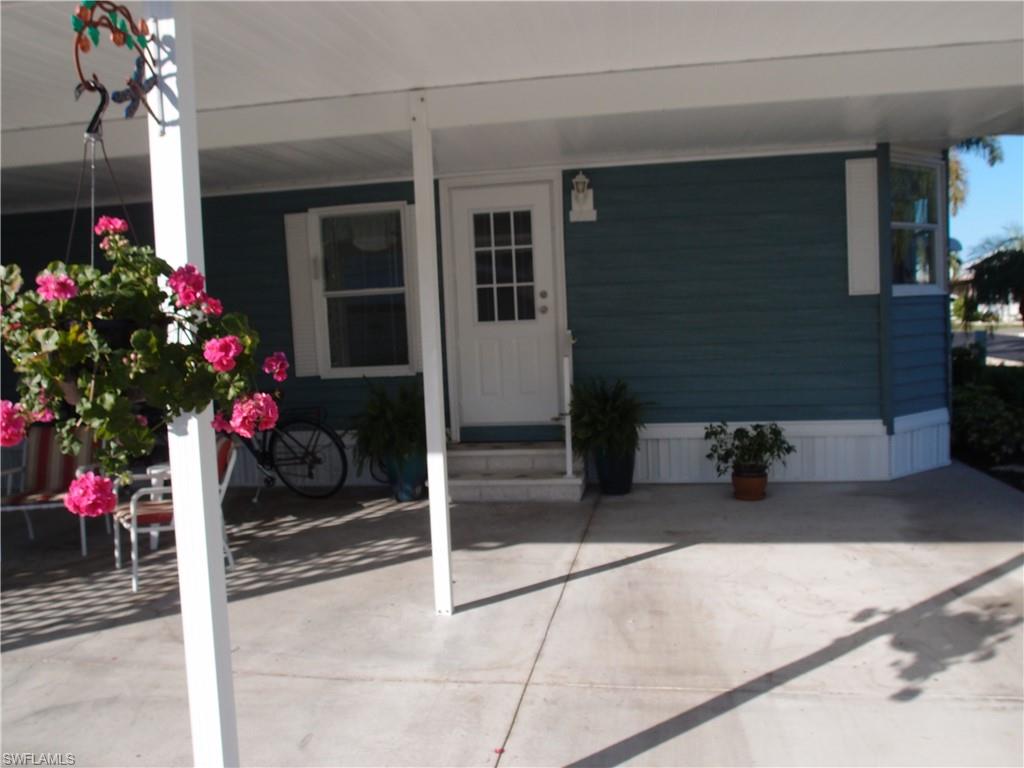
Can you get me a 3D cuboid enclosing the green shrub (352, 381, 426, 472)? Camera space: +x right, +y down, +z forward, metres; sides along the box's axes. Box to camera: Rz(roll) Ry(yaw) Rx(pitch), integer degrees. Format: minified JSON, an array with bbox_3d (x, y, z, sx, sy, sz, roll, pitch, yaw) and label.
[{"bbox_3d":[-0.918,0.345,6.700,0.780,0.748,0.702,-2,4,10],"label":"green shrub"}]

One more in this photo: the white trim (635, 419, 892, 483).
[{"bbox_3d":[1.959,0.553,6.736,2.130,0.496,0.080,-2,4,10],"label":"white trim"}]

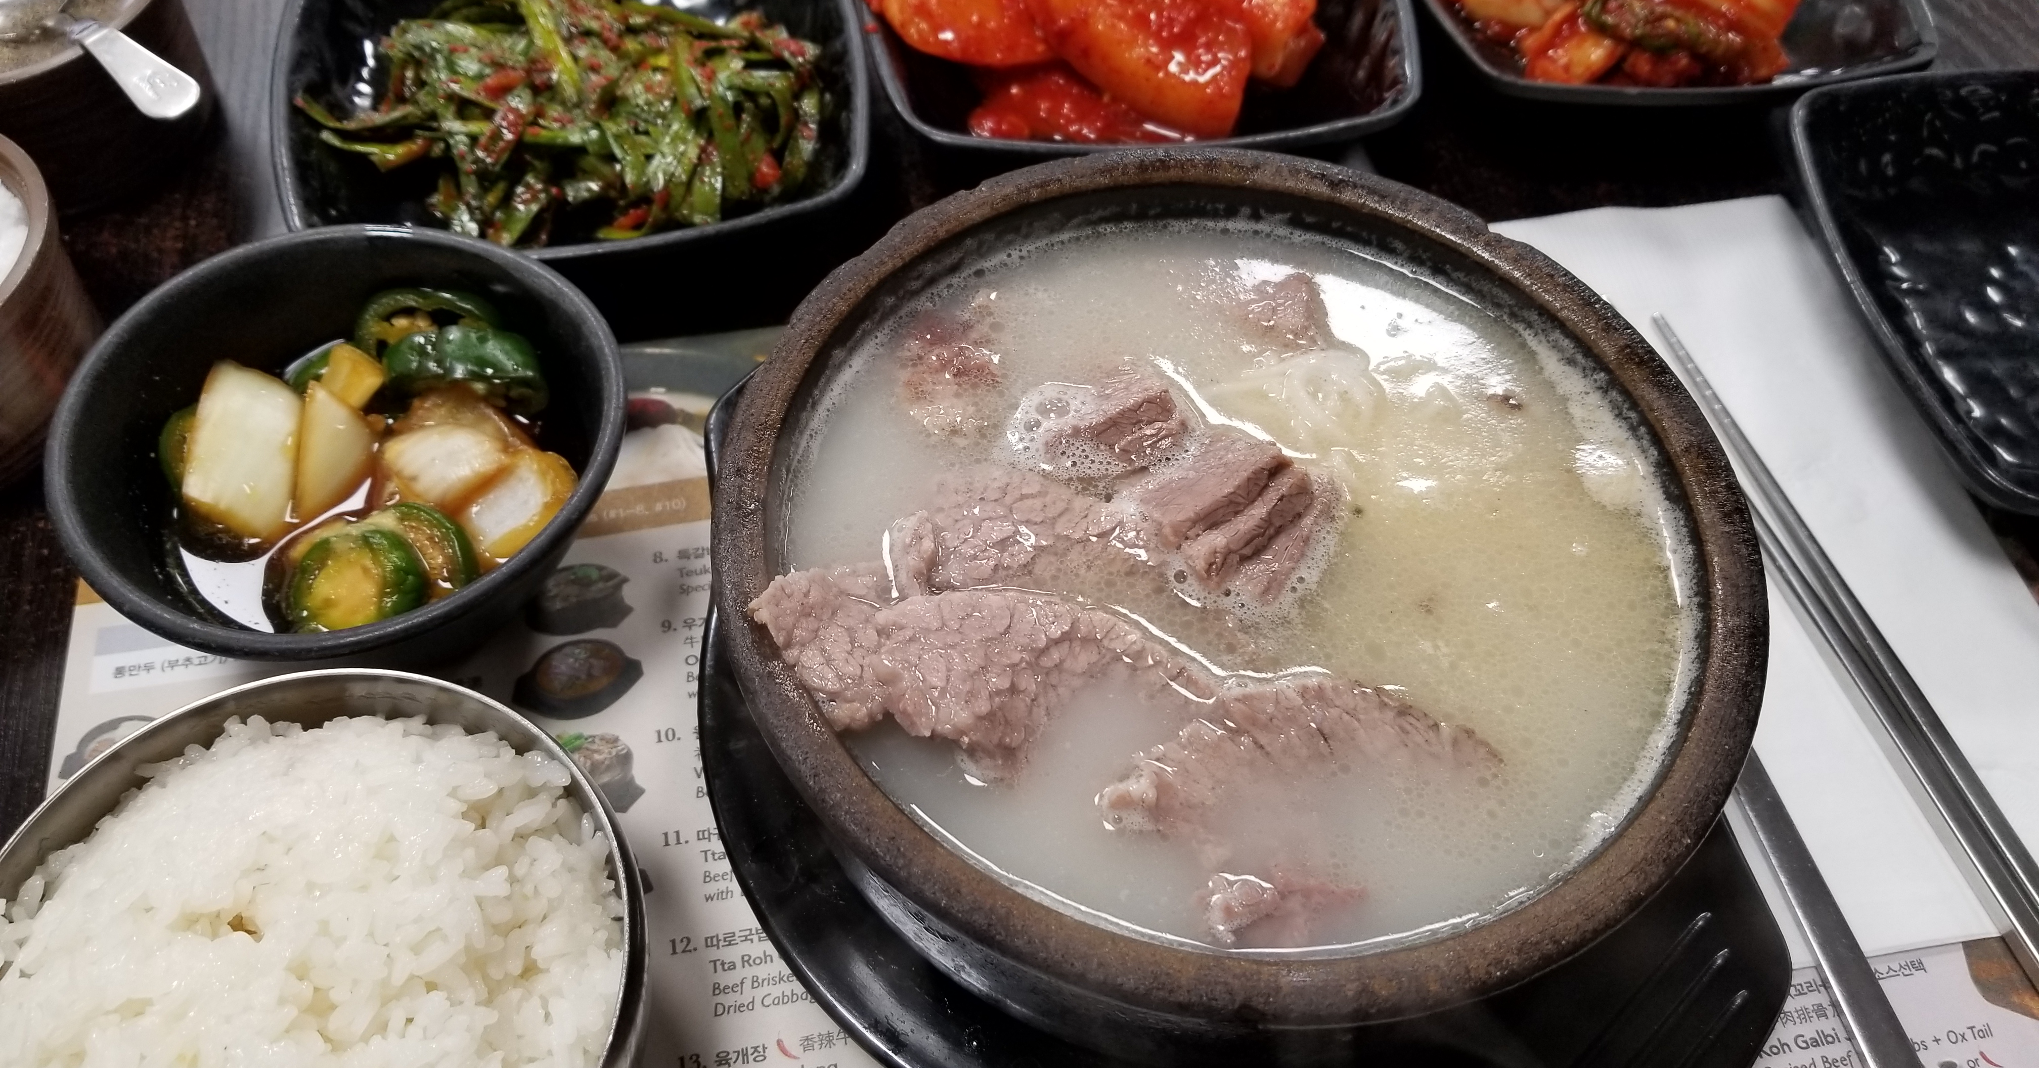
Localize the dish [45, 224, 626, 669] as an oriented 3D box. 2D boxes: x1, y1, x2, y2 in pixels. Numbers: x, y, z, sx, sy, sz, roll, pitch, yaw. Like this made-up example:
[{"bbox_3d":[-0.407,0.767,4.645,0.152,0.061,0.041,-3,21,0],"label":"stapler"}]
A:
[{"bbox_3d":[-0.136,-0.010,0.326,0.109,0.049,0.109,1,56,-2],"label":"dish"}]

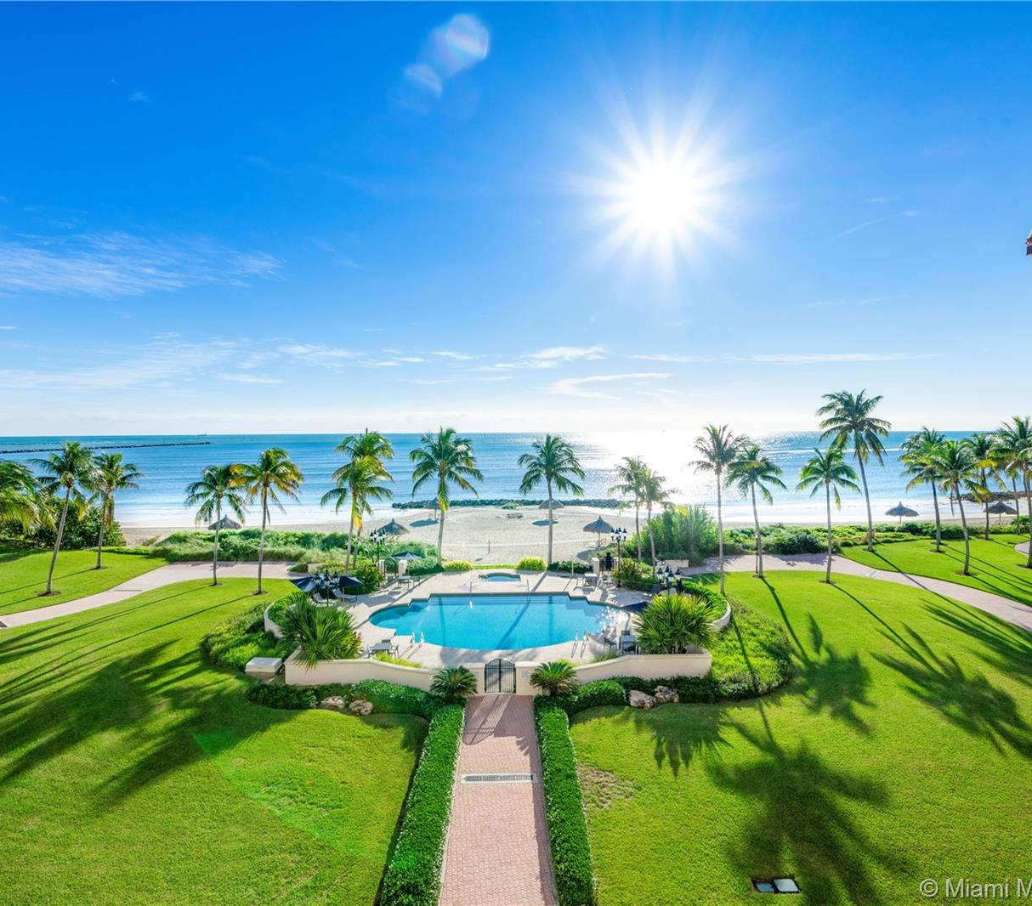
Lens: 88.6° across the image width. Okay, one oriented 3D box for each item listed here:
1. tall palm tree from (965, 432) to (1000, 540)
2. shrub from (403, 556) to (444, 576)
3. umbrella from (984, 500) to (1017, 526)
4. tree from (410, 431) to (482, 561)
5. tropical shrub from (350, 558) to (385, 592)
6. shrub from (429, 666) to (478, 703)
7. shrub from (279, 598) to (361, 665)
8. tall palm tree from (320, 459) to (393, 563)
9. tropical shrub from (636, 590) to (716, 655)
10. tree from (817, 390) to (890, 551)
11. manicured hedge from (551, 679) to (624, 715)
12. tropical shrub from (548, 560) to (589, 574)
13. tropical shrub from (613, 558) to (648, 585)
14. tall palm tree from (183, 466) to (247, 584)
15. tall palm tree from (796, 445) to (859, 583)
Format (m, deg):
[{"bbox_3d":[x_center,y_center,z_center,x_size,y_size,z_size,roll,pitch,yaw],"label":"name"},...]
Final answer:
[{"bbox_3d":[43.567,3.094,49.346,4.160,10.150,4.040,0,2,0],"label":"tall palm tree"},{"bbox_3d":[-7.607,9.458,44.315,3.408,1.200,1.700,0,2,0],"label":"shrub"},{"bbox_3d":[64.855,8.068,70.715,3.400,3.400,3.400,0,2,0],"label":"umbrella"},{"bbox_3d":[-5.397,3.403,41.016,5.600,10.750,5.430,0,2,0],"label":"tree"},{"bbox_3d":[-10.928,8.928,39.057,2.500,2.250,2.300,0,2,0],"label":"tropical shrub"},{"bbox_3d":[-2.641,9.846,22.402,2.000,1.620,2.000,0,2,0],"label":"shrub"},{"bbox_3d":[-9.574,8.741,25.588,3.800,3.350,3.700,0,2,0],"label":"shrub"},{"bbox_3d":[-11.541,4.686,38.431,5.250,8.450,5.090,0,2,0],"label":"tall palm tree"},{"bbox_3d":[7.907,8.612,26.101,3.800,3.400,3.700,0,2,0],"label":"tropical shrub"},{"bbox_3d":[33.198,1.678,52.272,6.080,15.687,5.898,1,2,34],"label":"tree"},{"bbox_3d":[3.042,10.392,22.851,3.200,0.750,1.500,0,2,0],"label":"manicured hedge"},{"bbox_3d":[4.389,9.513,44.242,3.426,0.950,1.100,0,2,0],"label":"tropical shrub"},{"bbox_3d":[8.519,8.896,39.414,2.500,2.100,2.300,0,2,0],"label":"tropical shrub"},{"bbox_3d":[-20.565,4.887,36.176,4.140,8.330,4.020,0,2,0],"label":"tall palm tree"},{"bbox_3d":[23.985,4.707,40.868,4.228,10.564,4.102,1,2,31],"label":"tall palm tree"}]

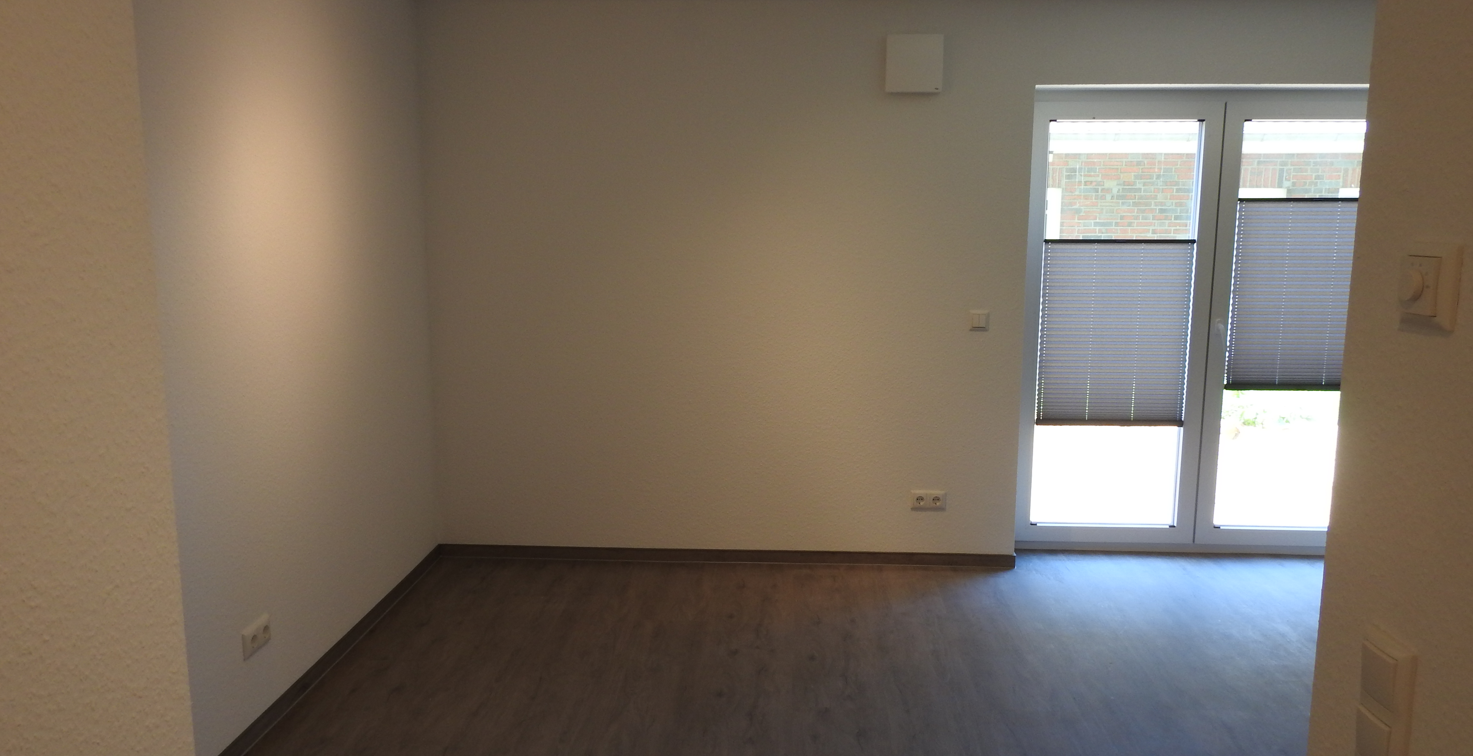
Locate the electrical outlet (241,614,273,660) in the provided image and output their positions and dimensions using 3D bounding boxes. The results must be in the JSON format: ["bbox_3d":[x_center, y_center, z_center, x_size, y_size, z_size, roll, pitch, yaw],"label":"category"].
[{"bbox_3d":[-1.434,0.780,3.069,0.013,0.082,0.153,1,9,3],"label":"electrical outlet"}]

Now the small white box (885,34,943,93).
[{"bbox_3d":[0.734,-1.294,4.214,0.231,0.229,0.050,1,9,3],"label":"small white box"}]

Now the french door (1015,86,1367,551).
[{"bbox_3d":[2.090,-0.213,4.555,1.690,2.060,0.090,1,9,3],"label":"french door"}]

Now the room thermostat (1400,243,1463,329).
[{"bbox_3d":[0.657,-0.088,0.985,0.025,0.081,0.081,1,9,3],"label":"room thermostat"}]

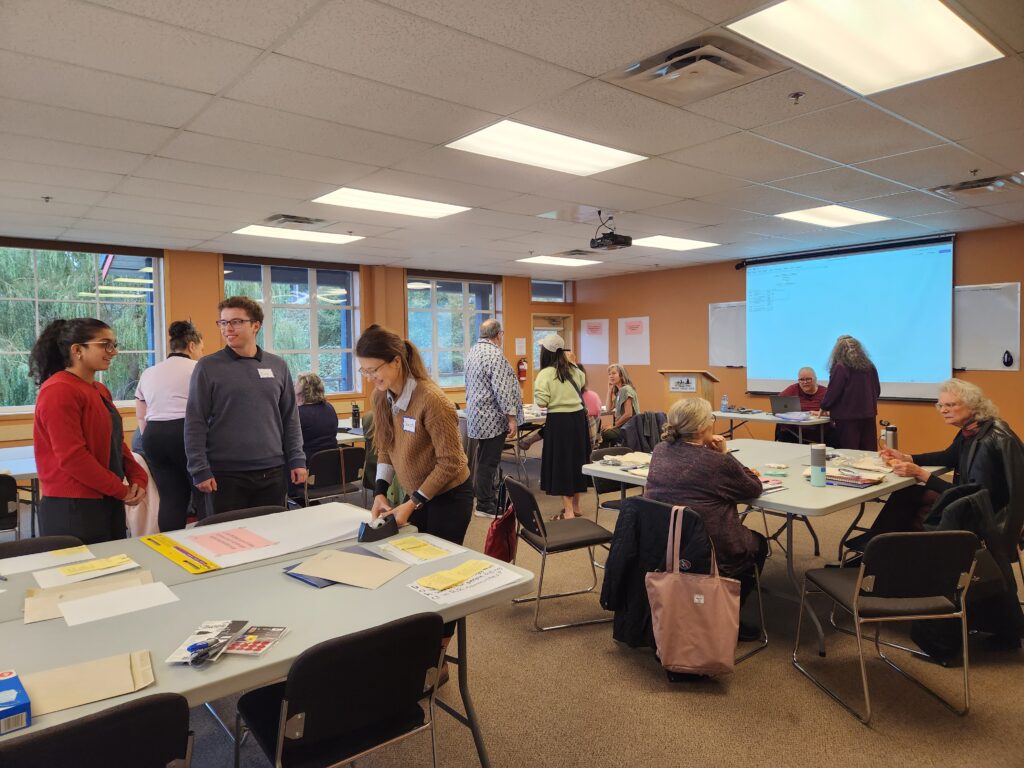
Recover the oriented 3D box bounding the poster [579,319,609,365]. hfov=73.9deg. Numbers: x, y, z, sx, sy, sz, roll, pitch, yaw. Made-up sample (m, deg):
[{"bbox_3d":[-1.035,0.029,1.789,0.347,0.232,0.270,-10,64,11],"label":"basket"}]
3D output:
[{"bbox_3d":[1.407,-0.708,11.551,0.010,0.762,0.635,-4,4,-40],"label":"poster"}]

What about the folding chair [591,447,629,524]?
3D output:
[{"bbox_3d":[0.897,0.840,4.602,0.480,0.760,0.560,-4,4,-40],"label":"folding chair"}]

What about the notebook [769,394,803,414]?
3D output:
[{"bbox_3d":[2.935,0.212,7.070,0.310,0.230,0.350,-4,4,-40],"label":"notebook"}]

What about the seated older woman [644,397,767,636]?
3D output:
[{"bbox_3d":[0.921,0.693,3.260,0.560,1.230,0.720,2,4,44],"label":"seated older woman"}]

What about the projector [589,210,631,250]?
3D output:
[{"bbox_3d":[0.876,-1.358,6.050,0.270,0.300,0.310,-4,4,-40],"label":"projector"}]

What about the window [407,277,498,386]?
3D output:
[{"bbox_3d":[-0.874,-0.776,10.477,1.780,1.660,0.140,-4,4,-40],"label":"window"}]

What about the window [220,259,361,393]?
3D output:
[{"bbox_3d":[-2.808,-0.681,8.818,1.810,1.670,0.140,-4,4,-40],"label":"window"}]

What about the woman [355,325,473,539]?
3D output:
[{"bbox_3d":[-0.423,0.537,2.977,0.530,1.580,0.480,-3,4,-38],"label":"woman"}]

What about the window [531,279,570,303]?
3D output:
[{"bbox_3d":[0.639,-1.605,11.618,0.950,0.410,0.140,-4,4,-40],"label":"window"}]

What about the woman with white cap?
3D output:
[{"bbox_3d":[0.446,0.357,5.986,0.390,1.600,0.470,2,4,42],"label":"woman with white cap"}]

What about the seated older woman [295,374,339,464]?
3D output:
[{"bbox_3d":[-1.565,0.583,5.264,0.720,1.310,0.480,2,4,44],"label":"seated older woman"}]

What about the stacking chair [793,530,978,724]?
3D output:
[{"bbox_3d":[1.569,0.931,2.913,0.480,0.775,0.560,-1,3,-7],"label":"stacking chair"}]

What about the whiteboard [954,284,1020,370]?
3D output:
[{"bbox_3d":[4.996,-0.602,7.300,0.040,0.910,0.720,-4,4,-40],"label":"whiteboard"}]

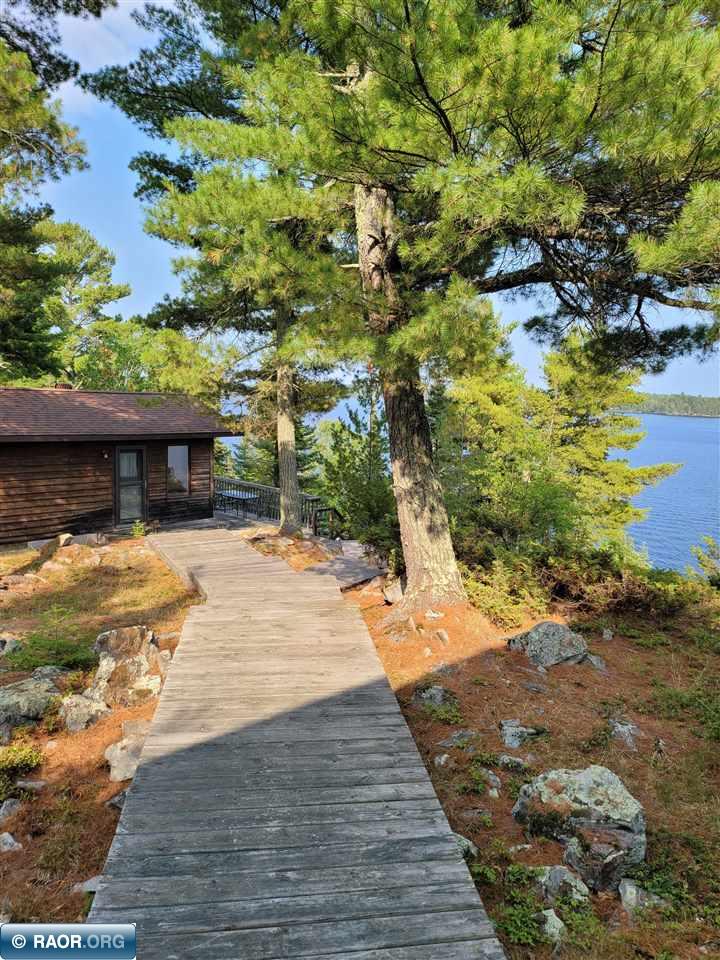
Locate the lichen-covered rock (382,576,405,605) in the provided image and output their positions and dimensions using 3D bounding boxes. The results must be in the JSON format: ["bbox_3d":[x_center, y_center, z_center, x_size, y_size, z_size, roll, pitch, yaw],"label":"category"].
[{"bbox_3d":[0.330,1.057,6.900,0.230,0.230,0.240,2,7,3],"label":"lichen-covered rock"}]

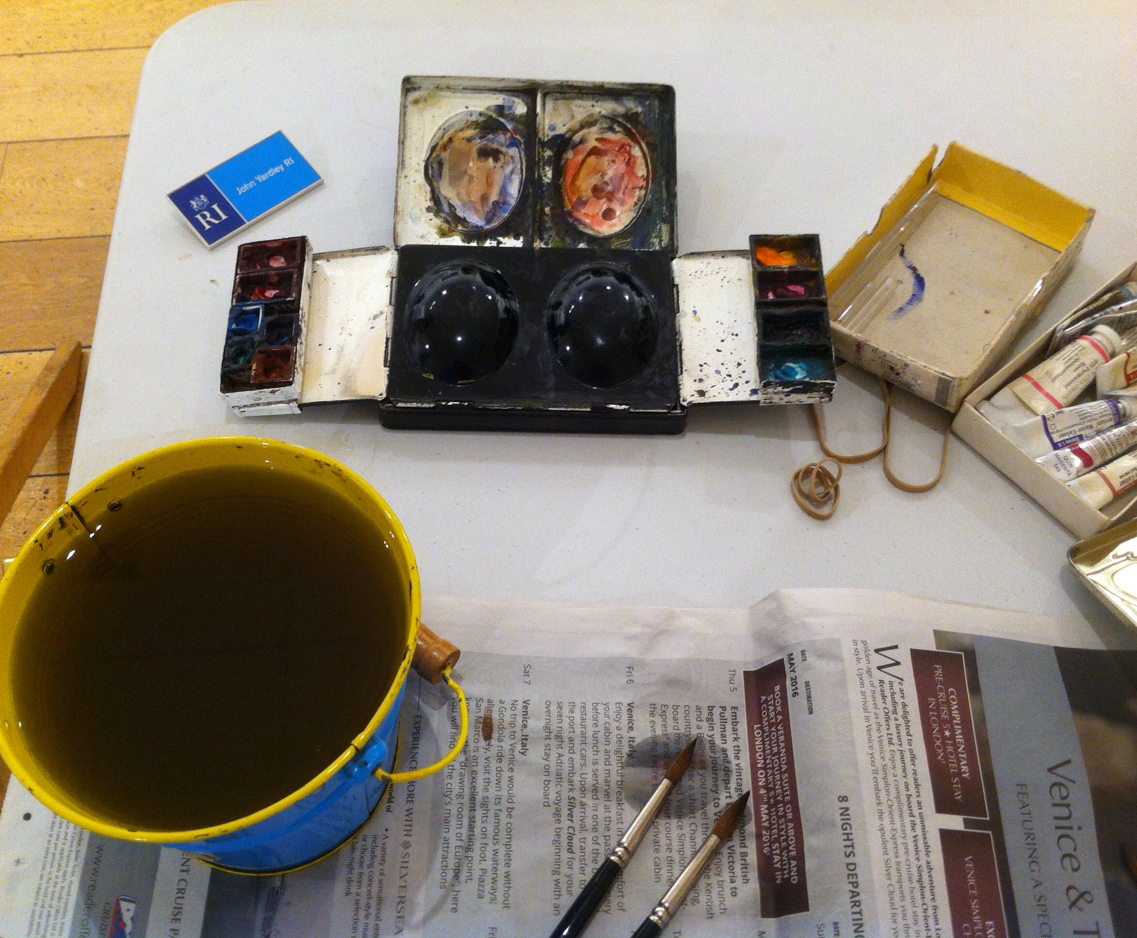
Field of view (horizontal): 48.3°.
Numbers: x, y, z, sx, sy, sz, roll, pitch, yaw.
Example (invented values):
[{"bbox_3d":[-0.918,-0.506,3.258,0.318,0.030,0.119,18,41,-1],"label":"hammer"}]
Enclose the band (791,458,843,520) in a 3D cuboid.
[{"bbox_3d":[0.120,0.009,0.612,0.022,0.009,0.027,1,58,2],"label":"band"}]

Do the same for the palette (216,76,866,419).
[{"bbox_3d":[-0.019,-0.115,0.666,0.302,0.053,0.193,1,58,2],"label":"palette"}]

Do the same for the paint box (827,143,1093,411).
[{"bbox_3d":[0.198,-0.100,0.660,0.081,0.030,0.138,32,64,19],"label":"paint box"}]

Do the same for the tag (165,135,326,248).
[{"bbox_3d":[-0.183,-0.159,0.721,0.076,0.004,0.048,-37,64,-20],"label":"tag"}]

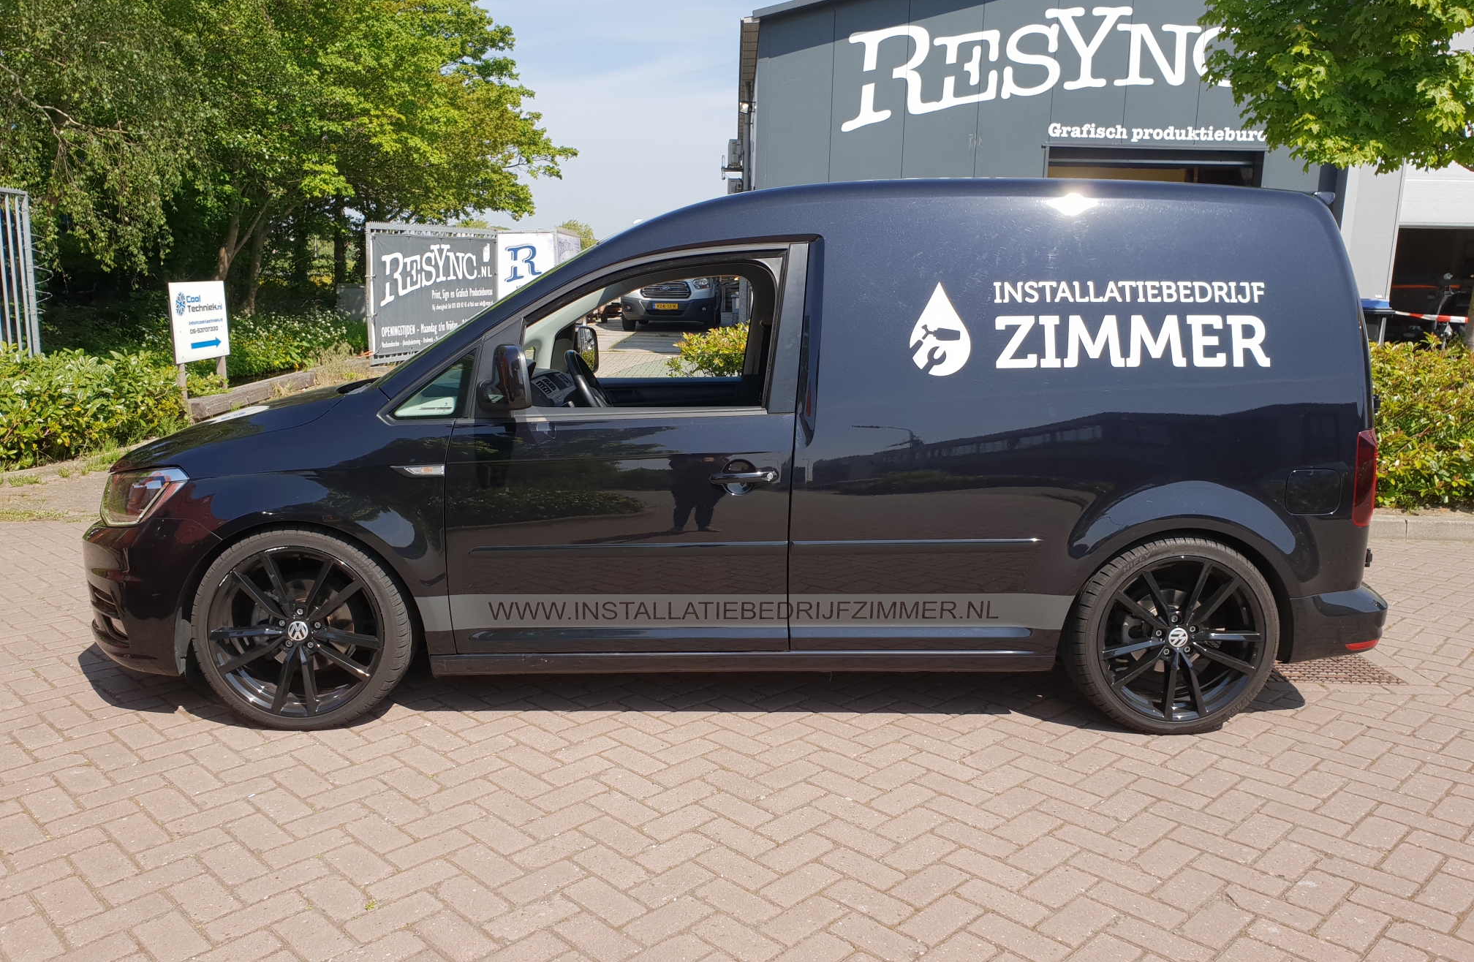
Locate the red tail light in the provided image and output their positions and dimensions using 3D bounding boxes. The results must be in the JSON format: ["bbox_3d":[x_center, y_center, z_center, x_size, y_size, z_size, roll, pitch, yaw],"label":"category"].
[{"bbox_3d":[1.897,-0.015,3.390,0.130,0.310,0.125,1,10,-2],"label":"red tail light"}]

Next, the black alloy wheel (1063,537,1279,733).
[{"bbox_3d":[1.361,0.475,3.505,0.623,0.623,0.225,1,10,-2],"label":"black alloy wheel"}]

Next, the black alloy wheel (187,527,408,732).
[{"bbox_3d":[-1.320,0.444,3.416,0.623,0.623,0.225,1,10,-2],"label":"black alloy wheel"}]

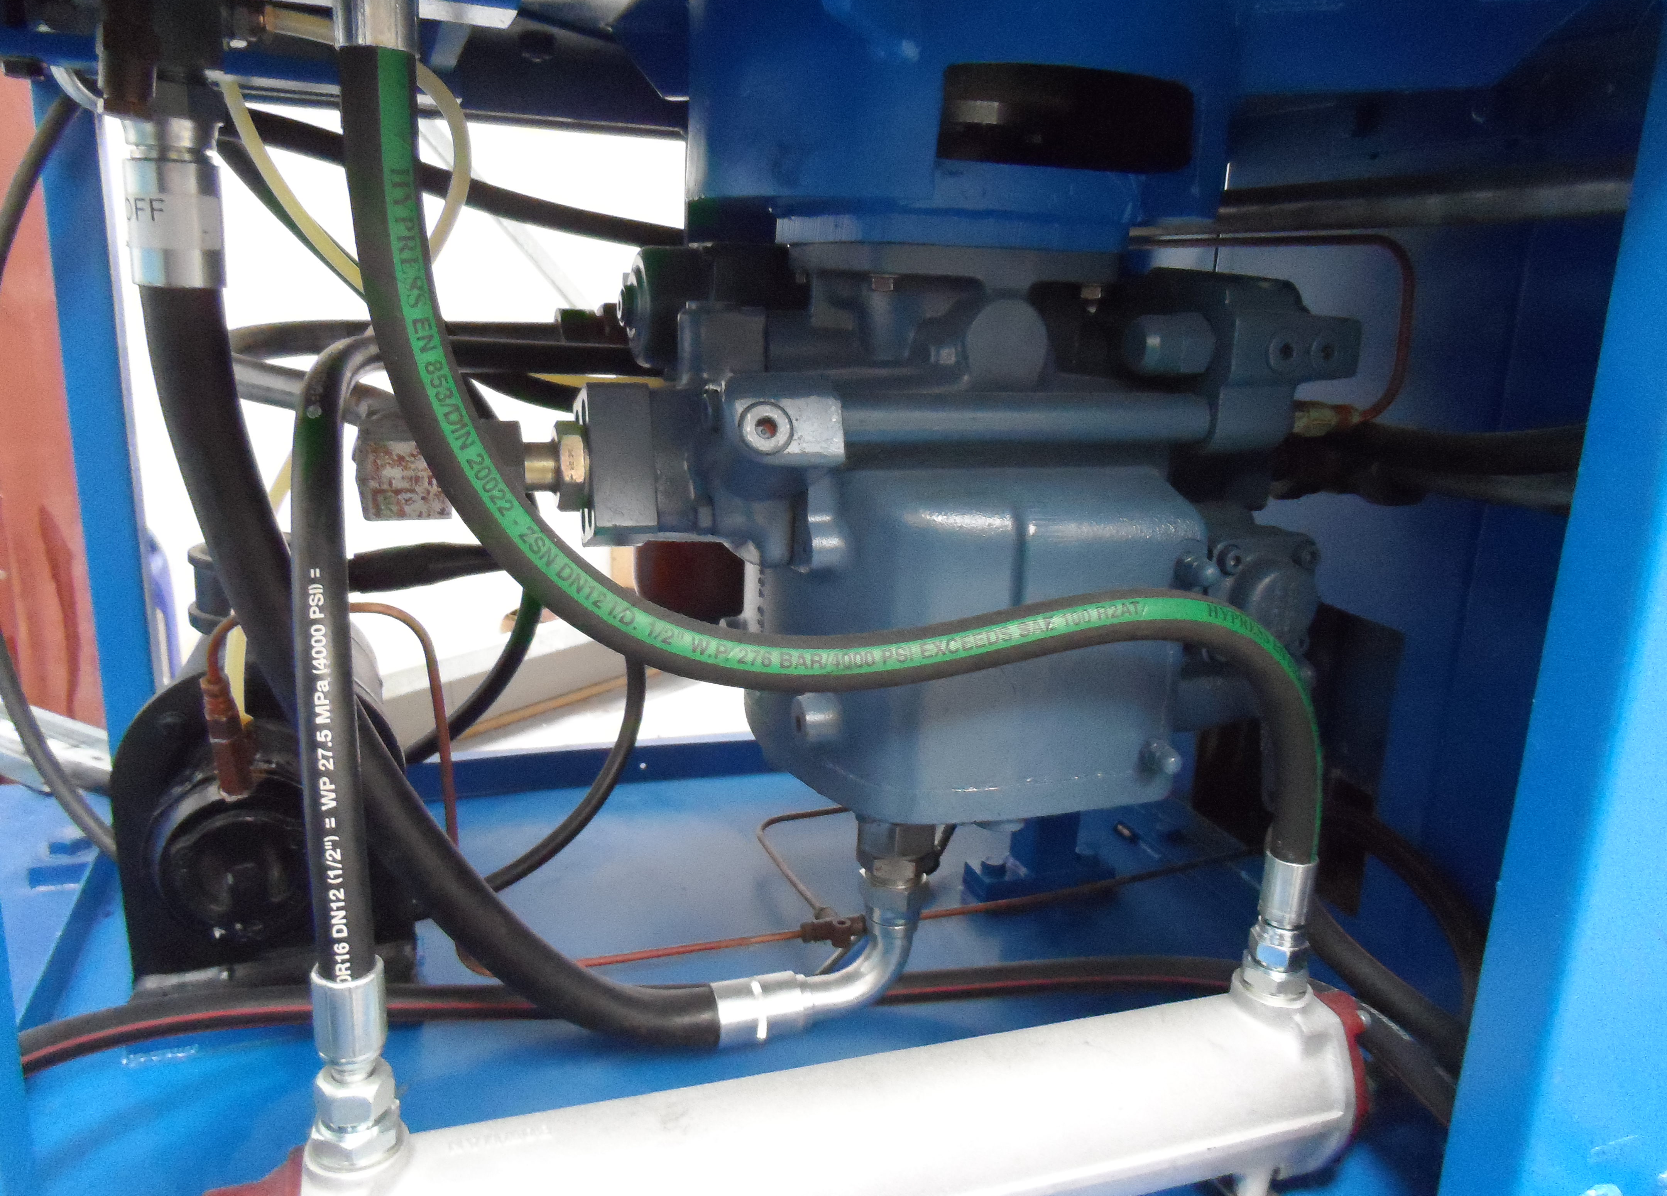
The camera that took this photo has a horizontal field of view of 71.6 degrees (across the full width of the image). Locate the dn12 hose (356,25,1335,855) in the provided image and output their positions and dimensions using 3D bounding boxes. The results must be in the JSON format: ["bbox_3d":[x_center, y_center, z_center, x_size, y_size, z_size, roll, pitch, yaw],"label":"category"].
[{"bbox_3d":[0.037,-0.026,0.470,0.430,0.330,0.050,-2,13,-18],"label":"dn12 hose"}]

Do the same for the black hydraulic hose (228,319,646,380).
[{"bbox_3d":[-0.240,-0.150,0.700,0.255,0.040,0.045,-1,13,-13],"label":"black hydraulic hose"}]

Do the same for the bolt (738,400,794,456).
[{"bbox_3d":[-0.036,-0.090,0.615,0.028,0.028,0.014,-2,13,-18],"label":"bolt"}]

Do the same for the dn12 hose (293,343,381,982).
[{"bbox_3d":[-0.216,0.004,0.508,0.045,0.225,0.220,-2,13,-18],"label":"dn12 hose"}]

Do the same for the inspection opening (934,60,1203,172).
[{"bbox_3d":[0.106,-0.213,0.516,0.128,0.042,0.028,-2,13,-19],"label":"inspection opening"}]

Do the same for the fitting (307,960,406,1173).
[{"bbox_3d":[-0.179,0.172,0.429,0.031,0.076,0.031,-2,13,-18],"label":"fitting"}]

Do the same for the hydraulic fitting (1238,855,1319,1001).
[{"bbox_3d":[0.222,0.160,0.570,0.030,0.069,0.030,-2,13,-18],"label":"hydraulic fitting"}]

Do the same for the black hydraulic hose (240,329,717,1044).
[{"bbox_3d":[-0.187,0.056,0.600,0.293,0.365,0.065,1,13,-4],"label":"black hydraulic hose"}]

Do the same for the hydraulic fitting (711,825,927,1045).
[{"bbox_3d":[-0.013,0.187,0.670,0.152,0.118,0.058,-4,14,-25],"label":"hydraulic fitting"}]

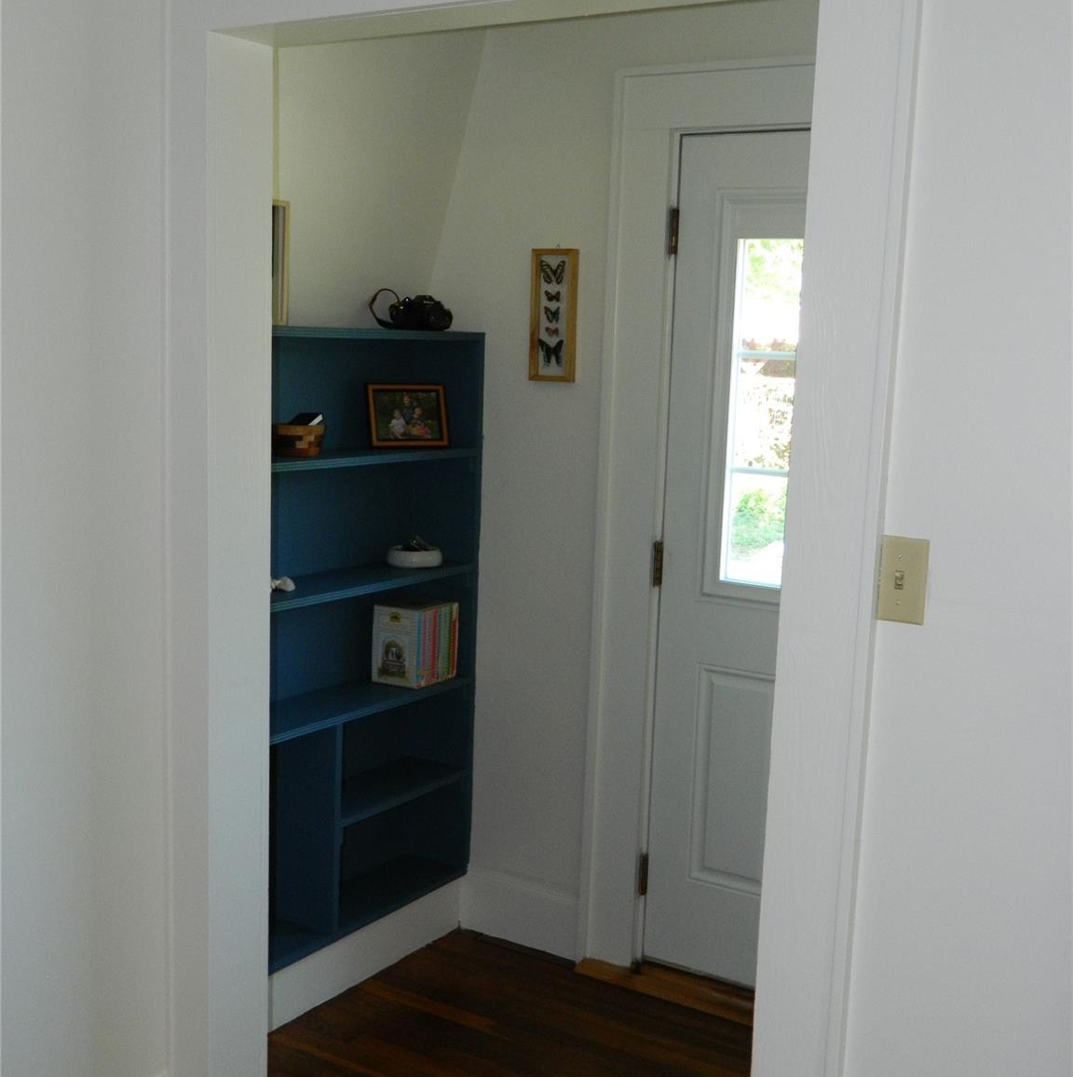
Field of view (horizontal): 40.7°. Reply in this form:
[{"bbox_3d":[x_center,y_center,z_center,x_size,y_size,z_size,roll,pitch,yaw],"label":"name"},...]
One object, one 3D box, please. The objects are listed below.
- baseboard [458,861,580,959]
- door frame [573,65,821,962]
[{"bbox_3d":[-0.044,1.000,3.861,0.371,0.185,0.022,8,10,33],"label":"baseboard"},{"bbox_3d":[0.673,0.050,3.306,1.206,2.228,0.110,8,10,33],"label":"door frame"}]

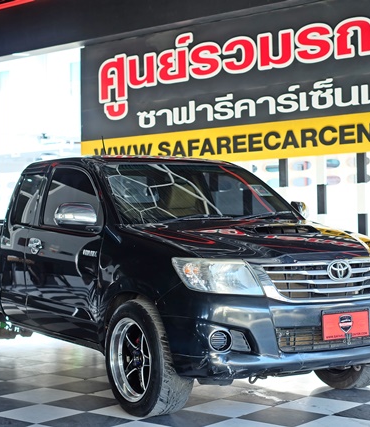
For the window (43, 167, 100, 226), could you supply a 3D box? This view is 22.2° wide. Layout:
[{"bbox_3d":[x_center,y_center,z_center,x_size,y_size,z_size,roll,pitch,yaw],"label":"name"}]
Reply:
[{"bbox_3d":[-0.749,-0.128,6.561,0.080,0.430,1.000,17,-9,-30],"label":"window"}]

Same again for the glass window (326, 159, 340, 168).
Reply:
[{"bbox_3d":[1.755,-0.605,11.404,0.285,0.115,0.060,-1,0,40],"label":"glass window"}]

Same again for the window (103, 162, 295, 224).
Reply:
[{"bbox_3d":[0.059,-0.161,6.606,1.440,0.110,0.780,0,33,-32],"label":"window"}]

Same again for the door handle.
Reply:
[{"bbox_3d":[-1.084,0.231,6.845,0.060,0.110,0.190,-1,0,-32],"label":"door handle"}]

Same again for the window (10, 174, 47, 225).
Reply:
[{"bbox_3d":[-1.186,-0.106,7.273,0.070,0.410,0.610,17,-9,-30],"label":"window"}]

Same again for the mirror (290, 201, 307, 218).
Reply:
[{"bbox_3d":[0.862,-0.013,7.057,0.130,0.170,0.250,-1,0,41],"label":"mirror"}]

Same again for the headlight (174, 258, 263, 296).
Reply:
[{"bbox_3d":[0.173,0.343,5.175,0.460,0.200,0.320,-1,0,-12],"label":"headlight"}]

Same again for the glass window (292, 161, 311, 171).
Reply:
[{"bbox_3d":[1.447,-0.591,11.659,0.285,0.115,0.060,-1,0,40],"label":"glass window"}]

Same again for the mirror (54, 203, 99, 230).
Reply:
[{"bbox_3d":[-0.692,0.019,6.009,0.250,0.180,0.140,-1,0,-32],"label":"mirror"}]

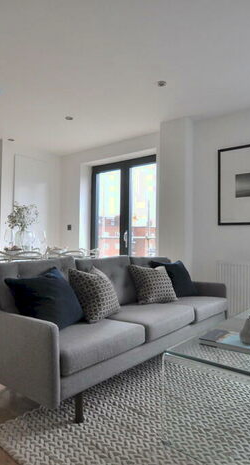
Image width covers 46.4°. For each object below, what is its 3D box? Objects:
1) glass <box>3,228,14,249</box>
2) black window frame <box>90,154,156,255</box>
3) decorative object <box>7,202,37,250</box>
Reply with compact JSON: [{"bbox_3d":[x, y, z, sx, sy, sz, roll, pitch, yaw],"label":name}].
[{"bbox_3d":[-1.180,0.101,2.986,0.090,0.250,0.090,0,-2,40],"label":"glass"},{"bbox_3d":[-0.001,-0.071,4.642,1.535,2.170,0.080,0,-2,40],"label":"black window frame"},{"bbox_3d":[-1.092,-0.038,3.153,0.340,0.560,0.290,1,-2,-19],"label":"decorative object"}]

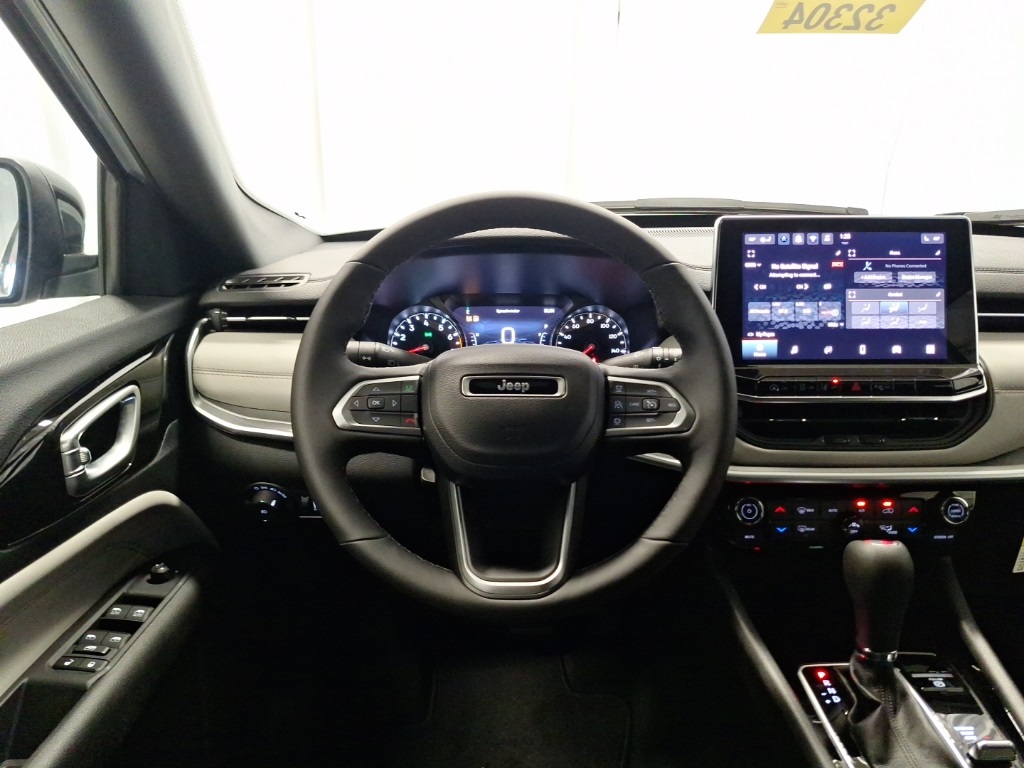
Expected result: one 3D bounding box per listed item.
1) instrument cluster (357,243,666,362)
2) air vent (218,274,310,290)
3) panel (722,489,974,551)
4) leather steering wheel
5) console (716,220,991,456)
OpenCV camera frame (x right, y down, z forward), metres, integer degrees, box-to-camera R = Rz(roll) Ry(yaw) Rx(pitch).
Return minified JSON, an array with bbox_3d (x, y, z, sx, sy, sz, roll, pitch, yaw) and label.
[{"bbox_3d":[-0.002,-0.083,0.800,0.370,0.160,0.100,0,-3,0],"label":"instrument cluster"},{"bbox_3d":[-0.285,-0.117,0.785,0.100,0.022,0.042,0,16,0],"label":"air vent"},{"bbox_3d":[0.376,0.150,0.760,0.278,0.070,0.040,0,-2,0],"label":"panel"},{"bbox_3d":[0.002,0.013,0.592,0.374,0.365,0.095,0,-11,0],"label":"leather steering wheel"},{"bbox_3d":[0.369,-0.057,0.750,0.286,0.250,0.085,0,-2,0],"label":"console"}]

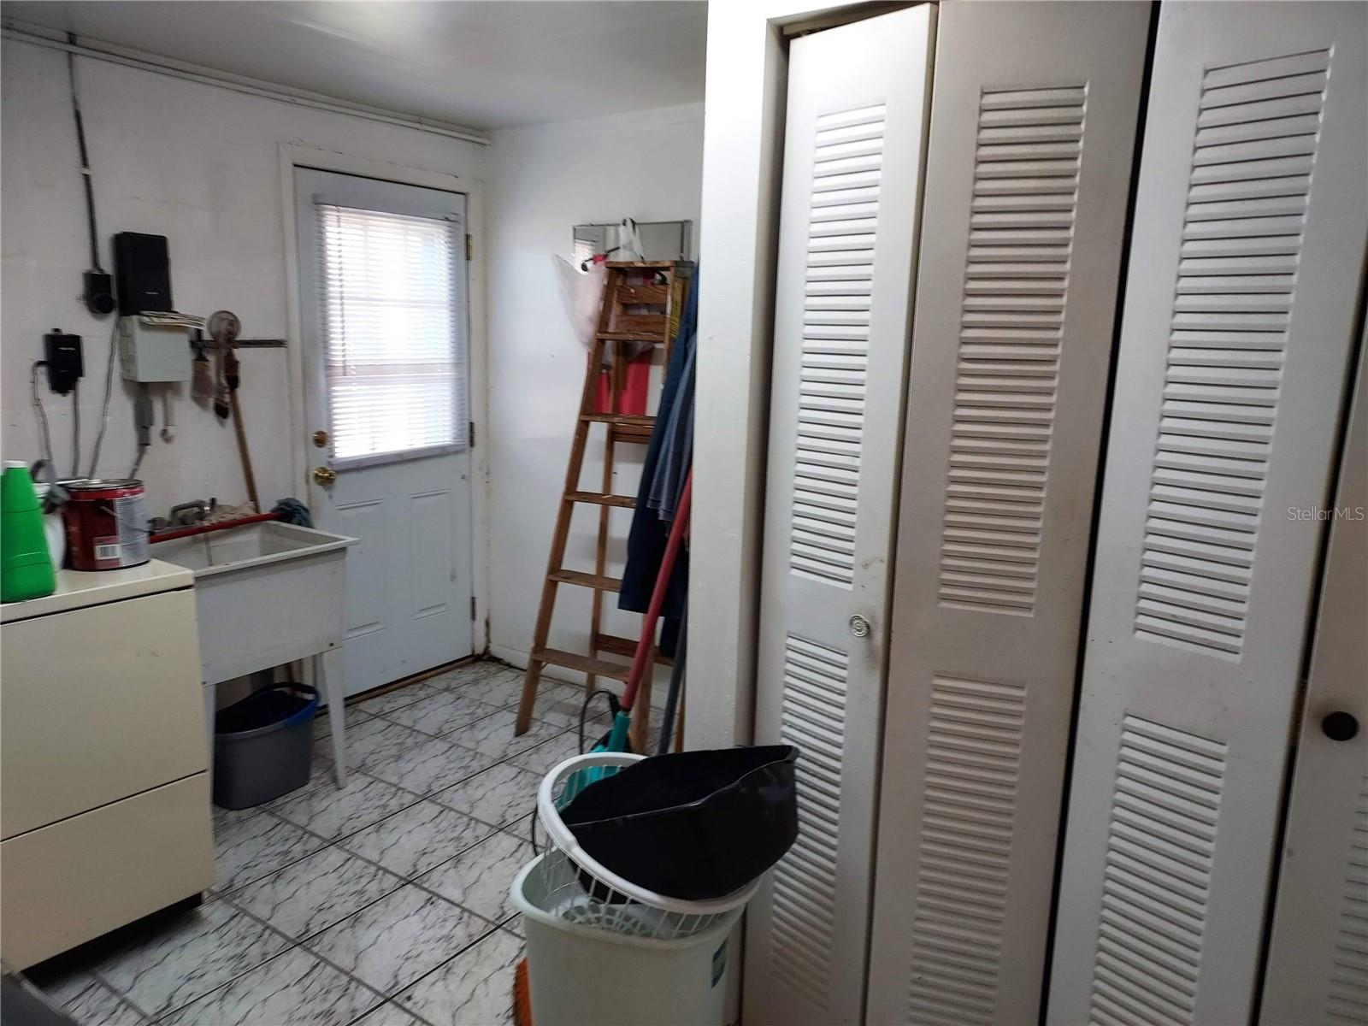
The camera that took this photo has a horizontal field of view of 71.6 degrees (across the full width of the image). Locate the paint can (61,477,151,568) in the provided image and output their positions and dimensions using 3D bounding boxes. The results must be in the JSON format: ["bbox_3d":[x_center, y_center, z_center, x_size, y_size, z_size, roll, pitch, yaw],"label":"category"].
[{"bbox_3d":[-1.392,0.026,2.295,0.168,0.195,0.168,2,10,0],"label":"paint can"}]

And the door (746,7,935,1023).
[{"bbox_3d":[0.284,0.110,1.884,0.030,2.000,0.315,-8,14,-43],"label":"door"}]

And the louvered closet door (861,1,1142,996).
[{"bbox_3d":[0.553,0.146,1.723,0.315,2.000,0.030,5,11,18],"label":"louvered closet door"}]

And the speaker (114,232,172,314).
[{"bbox_3d":[-1.656,-0.727,2.903,0.085,0.240,0.130,8,12,33],"label":"speaker"}]

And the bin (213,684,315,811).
[{"bbox_3d":[-1.348,0.748,3.003,0.260,0.285,0.340,8,12,33],"label":"bin"}]

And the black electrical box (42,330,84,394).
[{"bbox_3d":[-1.821,-0.443,2.794,0.060,0.180,0.070,9,13,34],"label":"black electrical box"}]

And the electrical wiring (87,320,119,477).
[{"bbox_3d":[-1.760,-0.352,2.884,0.030,0.485,0.130,8,12,33],"label":"electrical wiring"}]

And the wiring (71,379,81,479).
[{"bbox_3d":[-1.812,-0.250,2.835,0.020,0.300,0.030,8,12,33],"label":"wiring"}]

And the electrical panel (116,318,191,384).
[{"bbox_3d":[-1.647,-0.502,2.957,0.100,0.180,0.160,8,12,33],"label":"electrical panel"}]

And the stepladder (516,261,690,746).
[{"bbox_3d":[-0.207,-0.016,3.400,0.620,1.717,0.520,7,12,29],"label":"stepladder"}]

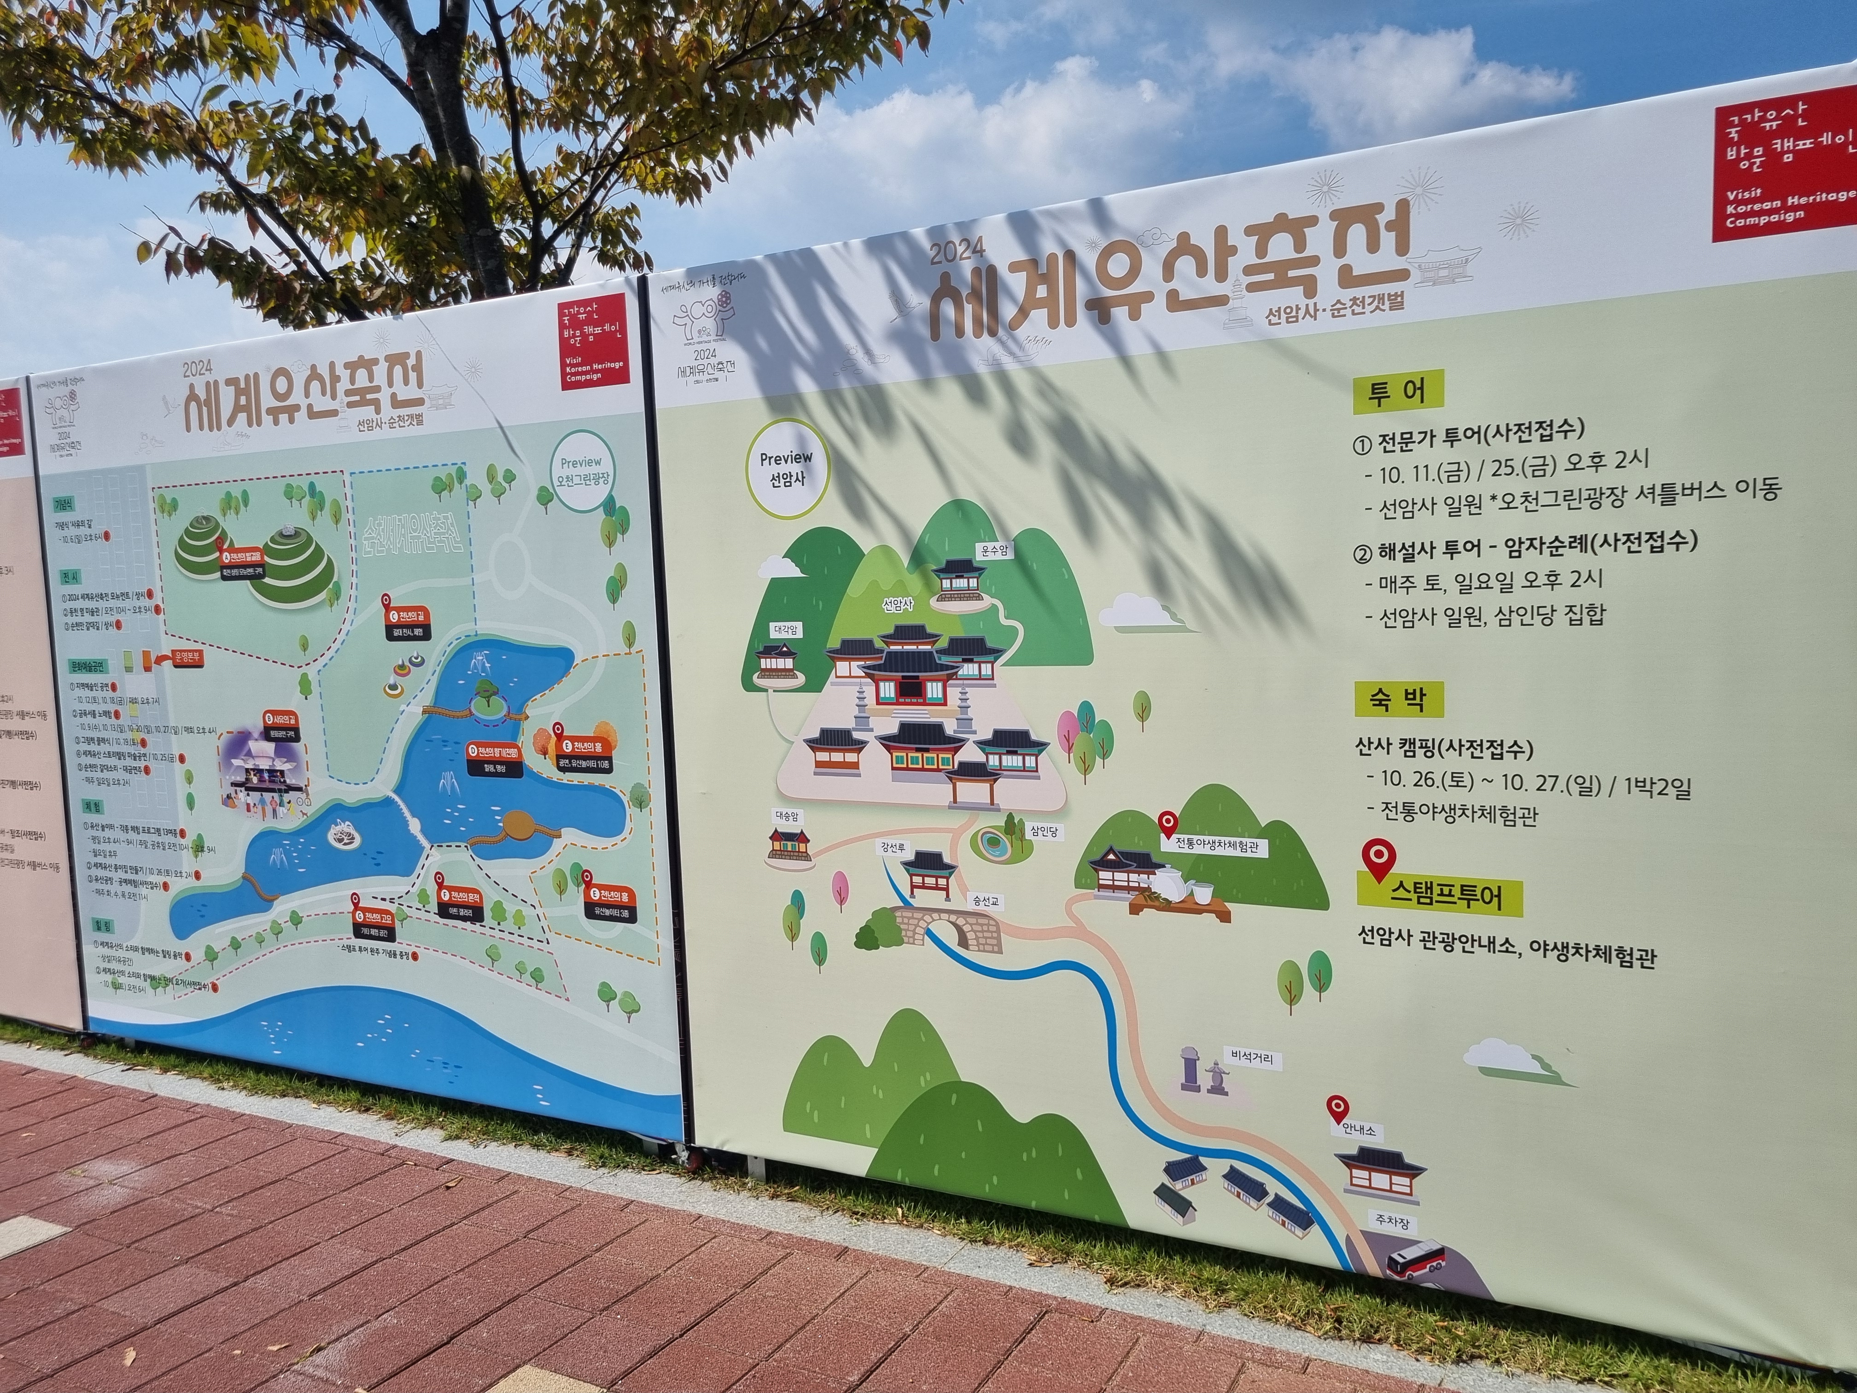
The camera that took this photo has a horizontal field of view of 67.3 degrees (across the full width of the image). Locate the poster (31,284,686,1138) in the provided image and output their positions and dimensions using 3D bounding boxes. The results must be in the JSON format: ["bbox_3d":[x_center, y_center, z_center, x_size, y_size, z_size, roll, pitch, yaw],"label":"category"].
[{"bbox_3d":[-1.720,0.047,4.003,2.453,2.133,0.070,0,5,28],"label":"poster"}]

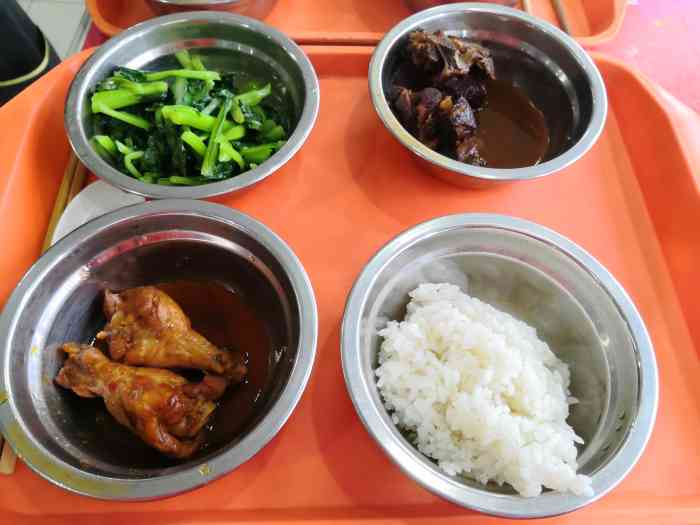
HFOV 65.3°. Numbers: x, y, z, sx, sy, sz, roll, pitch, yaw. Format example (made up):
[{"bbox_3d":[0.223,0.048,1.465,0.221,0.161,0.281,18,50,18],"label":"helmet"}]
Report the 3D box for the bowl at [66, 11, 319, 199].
[{"bbox_3d":[-0.085,-0.078,0.319,0.135,0.054,0.135,0,62,-2],"label":"bowl"}]

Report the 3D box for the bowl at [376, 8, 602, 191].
[{"bbox_3d":[0.076,-0.090,0.332,0.135,0.054,0.135,1,62,-1],"label":"bowl"}]

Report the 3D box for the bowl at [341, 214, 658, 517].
[{"bbox_3d":[0.064,0.047,0.259,0.135,0.054,0.135,1,62,-1],"label":"bowl"}]

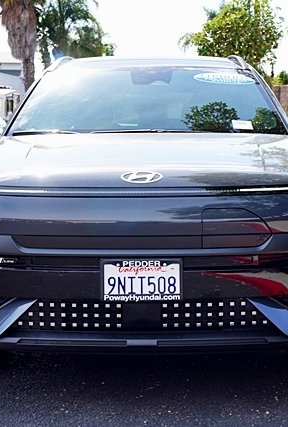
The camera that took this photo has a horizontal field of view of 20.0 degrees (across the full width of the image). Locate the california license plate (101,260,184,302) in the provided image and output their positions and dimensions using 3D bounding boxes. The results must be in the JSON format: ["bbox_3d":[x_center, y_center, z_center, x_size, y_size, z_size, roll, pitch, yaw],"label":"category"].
[{"bbox_3d":[-0.008,0.253,3.090,0.312,0.162,0.020,0,7,2],"label":"california license plate"}]

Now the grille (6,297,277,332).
[{"bbox_3d":[-0.006,0.399,3.216,1.030,0.135,0.100,0,6,1],"label":"grille"}]

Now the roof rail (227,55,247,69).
[{"bbox_3d":[0.645,-1.085,5.920,0.070,0.150,1.750,0,7,2],"label":"roof rail"}]

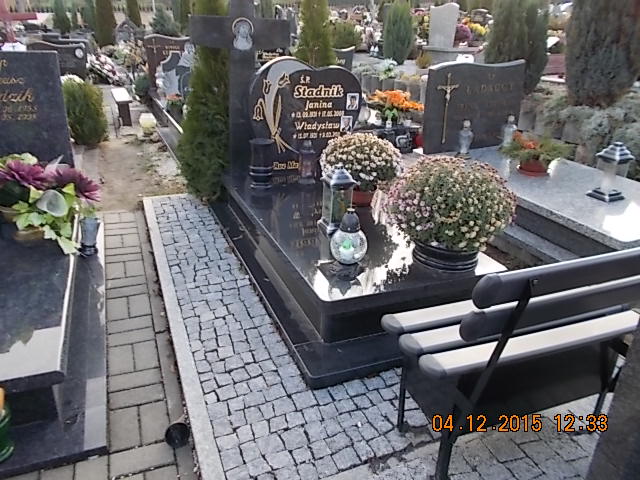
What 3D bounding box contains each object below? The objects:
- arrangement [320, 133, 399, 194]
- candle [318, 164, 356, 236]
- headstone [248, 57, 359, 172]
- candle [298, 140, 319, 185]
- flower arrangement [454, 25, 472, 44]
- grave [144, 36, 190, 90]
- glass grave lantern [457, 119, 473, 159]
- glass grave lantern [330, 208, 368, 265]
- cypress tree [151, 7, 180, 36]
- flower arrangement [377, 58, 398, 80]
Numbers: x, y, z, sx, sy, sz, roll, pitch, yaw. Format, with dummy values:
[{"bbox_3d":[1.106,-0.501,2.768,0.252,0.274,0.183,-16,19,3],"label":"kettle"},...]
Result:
[{"bbox_3d":[0.266,-0.470,3.131,0.518,0.445,0.518,3,23,-1],"label":"arrangement"},{"bbox_3d":[0.108,-0.236,2.691,0.166,0.386,0.166,-7,25,-21],"label":"candle"},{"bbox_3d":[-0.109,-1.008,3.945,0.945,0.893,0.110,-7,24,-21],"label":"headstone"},{"bbox_3d":[-0.086,-0.580,3.571,0.115,0.320,0.115,-7,25,-21],"label":"candle"},{"bbox_3d":[3.034,-4.361,10.200,0.400,0.420,0.400,-7,25,-21],"label":"flower arrangement"},{"bbox_3d":[-2.166,-2.691,7.393,0.980,0.770,0.140,-7,25,-22],"label":"grave"},{"bbox_3d":[1.258,-0.881,4.167,0.135,0.320,0.135,-7,25,-22],"label":"glass grave lantern"},{"bbox_3d":[0.150,-0.021,2.409,0.188,0.276,0.188,3,23,-1],"label":"glass grave lantern"},{"bbox_3d":[-3.721,-4.837,11.678,0.800,1.500,0.800,-7,25,-22],"label":"cypress tree"},{"bbox_3d":[0.927,-2.341,6.600,0.300,0.320,0.280,-7,25,-21],"label":"flower arrangement"}]

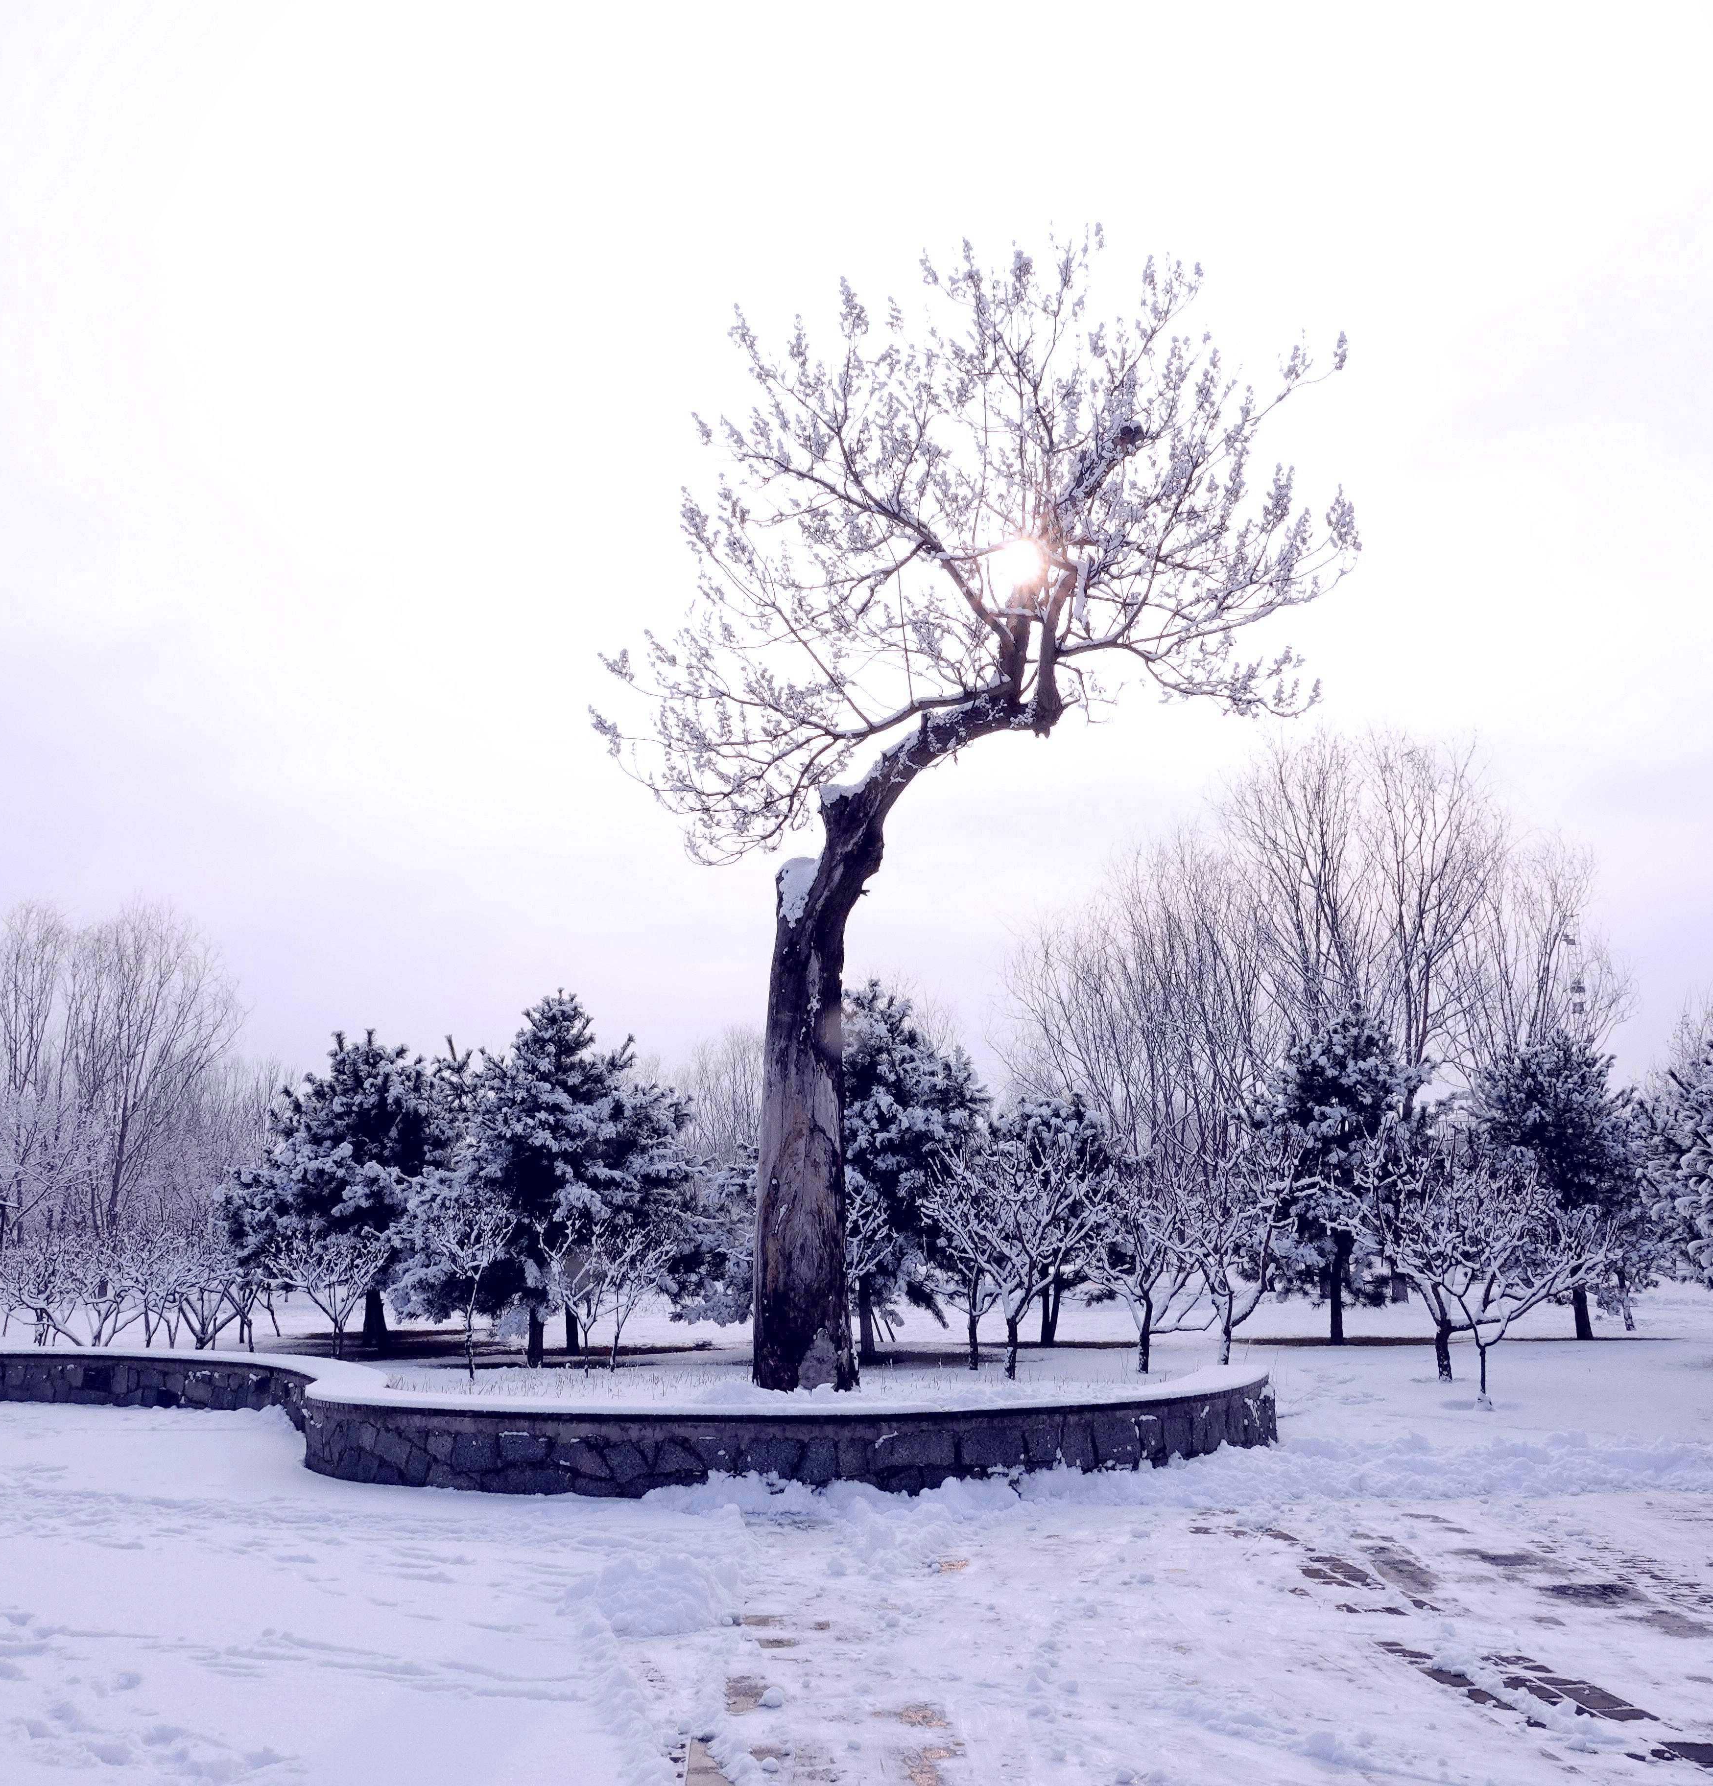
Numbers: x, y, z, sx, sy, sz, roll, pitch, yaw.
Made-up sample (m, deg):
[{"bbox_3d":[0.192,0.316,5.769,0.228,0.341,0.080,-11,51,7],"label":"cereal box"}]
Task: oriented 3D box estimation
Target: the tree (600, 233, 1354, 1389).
[{"bbox_3d":[1.016,-0.999,15.131,6.359,10.060,5.405,0,-11,0],"label":"tree"}]

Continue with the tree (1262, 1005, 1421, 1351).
[{"bbox_3d":[7.842,4.486,28.853,2.738,5.350,2.738,0,-11,0],"label":"tree"}]

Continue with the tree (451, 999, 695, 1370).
[{"bbox_3d":[-3.879,3.890,24.620,3.288,5.105,3.288,0,-11,0],"label":"tree"}]

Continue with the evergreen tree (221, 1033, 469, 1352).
[{"bbox_3d":[-8.243,4.782,28.775,3.978,5.059,3.978,0,-11,0],"label":"evergreen tree"}]

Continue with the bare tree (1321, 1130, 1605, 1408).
[{"bbox_3d":[6.152,3.795,18.073,2.922,2.654,2.776,0,-11,0],"label":"bare tree"}]

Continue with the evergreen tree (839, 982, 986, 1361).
[{"bbox_3d":[0.260,4.004,26.064,3.177,5.503,3.177,0,-12,0],"label":"evergreen tree"}]

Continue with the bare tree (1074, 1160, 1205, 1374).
[{"bbox_3d":[3.343,4.403,21.052,1.575,2.464,1.530,0,-12,0],"label":"bare tree"}]

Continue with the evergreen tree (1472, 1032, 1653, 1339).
[{"bbox_3d":[12.479,5.111,31.551,3.180,5.372,3.180,0,-12,0],"label":"evergreen tree"}]

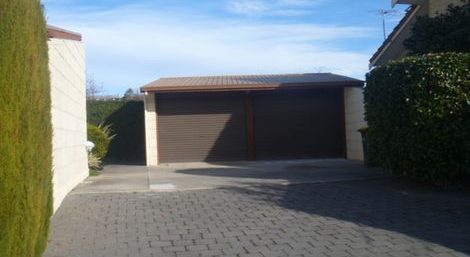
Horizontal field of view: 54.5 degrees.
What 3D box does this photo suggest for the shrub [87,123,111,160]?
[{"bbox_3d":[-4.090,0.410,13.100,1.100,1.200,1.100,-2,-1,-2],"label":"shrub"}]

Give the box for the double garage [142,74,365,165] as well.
[{"bbox_3d":[0.460,-0.450,16.700,6.400,3.050,7.300,-2,-1,-1],"label":"double garage"}]

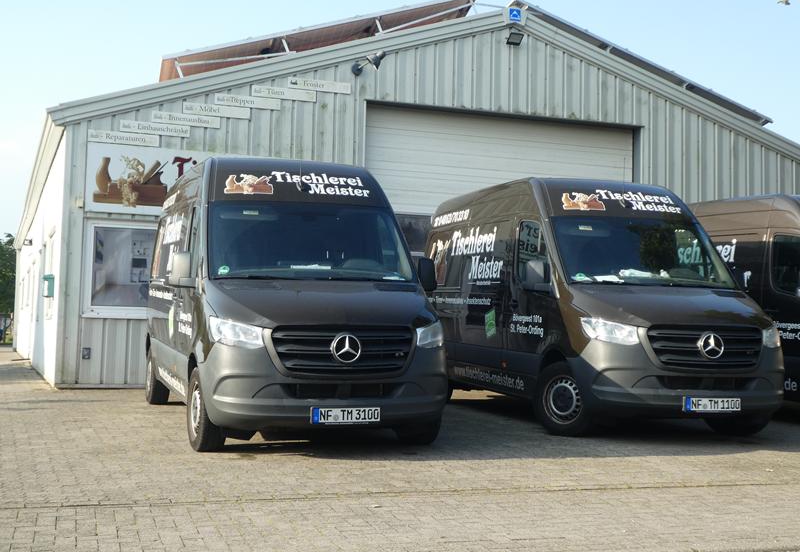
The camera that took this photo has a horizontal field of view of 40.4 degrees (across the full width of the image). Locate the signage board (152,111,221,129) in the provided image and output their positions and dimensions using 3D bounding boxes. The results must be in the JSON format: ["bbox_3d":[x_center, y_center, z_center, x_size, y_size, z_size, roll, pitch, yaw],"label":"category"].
[{"bbox_3d":[-2.863,-2.089,14.581,0.907,0.146,0.030,3,-5,-19],"label":"signage board"}]

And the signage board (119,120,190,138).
[{"bbox_3d":[-3.246,-1.950,14.436,0.914,0.148,0.030,3,-5,-19],"label":"signage board"}]

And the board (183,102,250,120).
[{"bbox_3d":[-2.477,-2.236,14.727,0.909,0.149,0.030,3,-5,-19],"label":"board"}]

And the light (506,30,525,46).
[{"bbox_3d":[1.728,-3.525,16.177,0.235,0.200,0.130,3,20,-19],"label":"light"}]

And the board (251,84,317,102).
[{"bbox_3d":[-1.597,-2.523,15.056,0.908,0.148,0.030,3,-5,-19],"label":"board"}]

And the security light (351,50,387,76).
[{"bbox_3d":[-0.425,-3.013,15.354,0.410,0.290,0.340,3,-5,-19],"label":"security light"}]

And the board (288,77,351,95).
[{"bbox_3d":[-1.122,-2.667,15.233,0.905,0.148,0.030,3,-5,-19],"label":"board"}]

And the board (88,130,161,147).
[{"bbox_3d":[-3.626,-1.807,14.293,0.913,0.148,0.030,3,-5,-19],"label":"board"}]

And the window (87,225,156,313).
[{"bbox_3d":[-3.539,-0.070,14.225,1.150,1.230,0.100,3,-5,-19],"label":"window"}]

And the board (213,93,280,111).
[{"bbox_3d":[-2.079,-2.382,14.877,0.906,0.148,0.030,3,-5,-19],"label":"board"}]

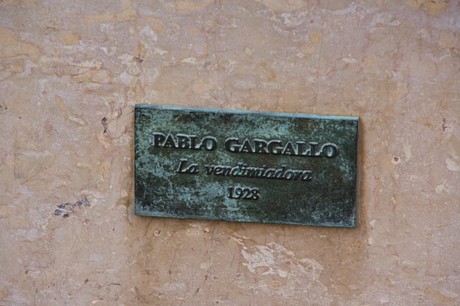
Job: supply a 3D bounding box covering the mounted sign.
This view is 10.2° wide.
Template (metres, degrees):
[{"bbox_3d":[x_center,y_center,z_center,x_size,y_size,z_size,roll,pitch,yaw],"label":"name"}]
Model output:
[{"bbox_3d":[0.021,0.017,3.292,0.285,0.146,0.012,3,21,7],"label":"mounted sign"}]

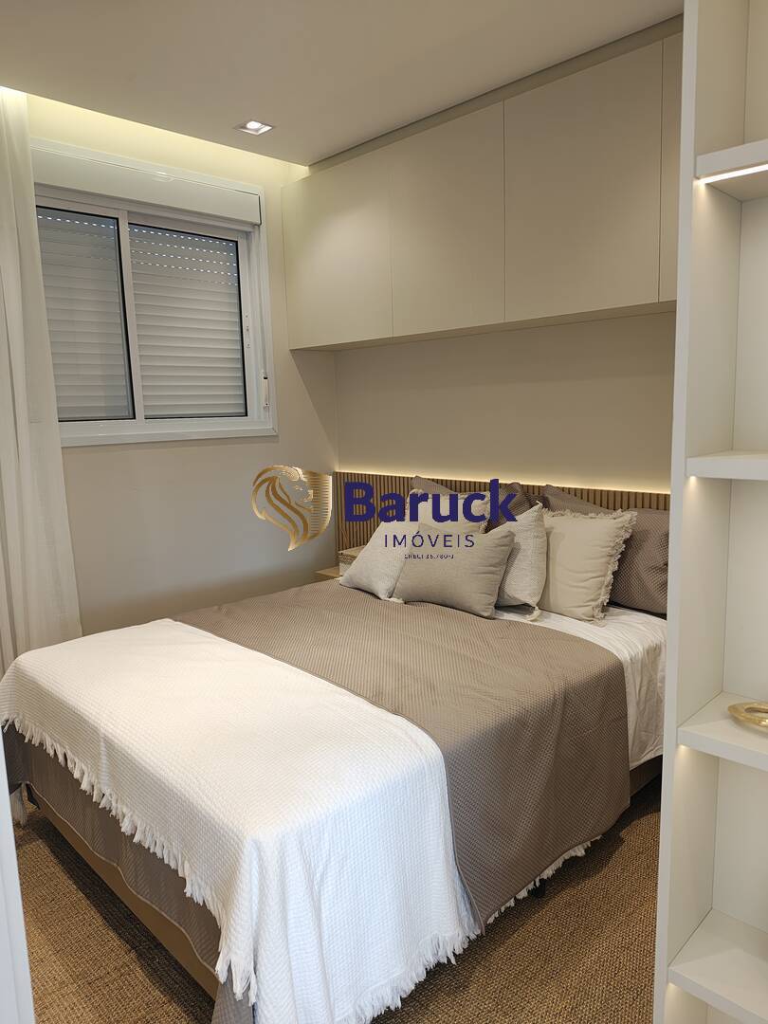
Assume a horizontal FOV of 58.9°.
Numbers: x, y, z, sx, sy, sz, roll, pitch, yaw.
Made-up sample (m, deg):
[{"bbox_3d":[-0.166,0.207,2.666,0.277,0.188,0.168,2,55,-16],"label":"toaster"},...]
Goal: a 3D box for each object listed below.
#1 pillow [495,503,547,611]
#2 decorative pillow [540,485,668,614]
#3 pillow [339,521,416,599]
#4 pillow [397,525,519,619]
[{"bbox_3d":[0.426,0.185,2.823,0.420,0.410,0.140,-6,-22,23],"label":"pillow"},{"bbox_3d":[0.911,0.157,2.753,0.660,0.480,0.170,7,-1,43],"label":"decorative pillow"},{"bbox_3d":[0.012,0.195,3.139,0.140,0.420,0.430,43,-19,-31],"label":"pillow"},{"bbox_3d":[0.280,0.228,2.812,0.490,0.350,0.140,6,-20,40],"label":"pillow"}]

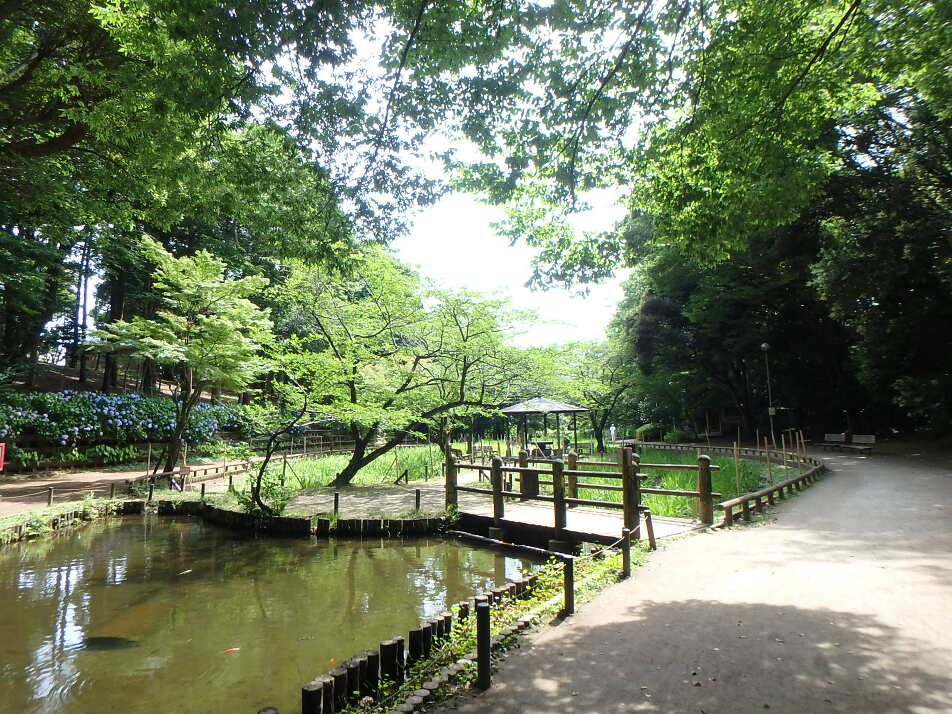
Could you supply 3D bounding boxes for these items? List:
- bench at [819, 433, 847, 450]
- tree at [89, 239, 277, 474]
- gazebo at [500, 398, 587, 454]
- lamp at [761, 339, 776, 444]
[{"bbox_3d":[16.761,4.021,27.000,0.650,0.800,1.700,1,-7,-18],"label":"bench"},{"bbox_3d":[-11.219,-0.095,22.000,6.400,8.700,6.000,1,-7,-19],"label":"tree"},{"bbox_3d":[3.731,3.731,31.000,3.600,3.000,3.600,-6,-9,37],"label":"gazebo"},{"bbox_3d":[15.728,2.067,31.000,0.450,5.500,0.450,-5,-8,30],"label":"lamp"}]

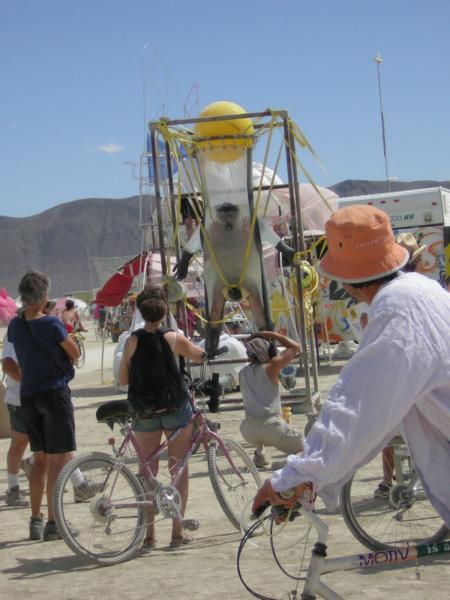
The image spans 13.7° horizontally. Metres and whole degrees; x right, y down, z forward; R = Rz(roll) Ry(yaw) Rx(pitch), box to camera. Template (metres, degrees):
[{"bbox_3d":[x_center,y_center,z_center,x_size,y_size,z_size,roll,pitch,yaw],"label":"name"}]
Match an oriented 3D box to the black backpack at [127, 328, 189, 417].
[{"bbox_3d":[-0.409,0.439,11.340,0.330,0.520,0.220,-4,0,16],"label":"black backpack"}]

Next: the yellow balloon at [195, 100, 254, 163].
[{"bbox_3d":[-0.005,-1.674,18.600,0.600,0.600,0.600,-4,0,0],"label":"yellow balloon"}]

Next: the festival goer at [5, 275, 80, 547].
[{"bbox_3d":[-1.204,0.693,12.350,0.480,1.740,0.370,-4,0,28],"label":"festival goer"}]

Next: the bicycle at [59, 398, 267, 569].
[{"bbox_3d":[-0.358,1.012,11.220,1.700,1.020,0.560,-4,-12,-42],"label":"bicycle"}]

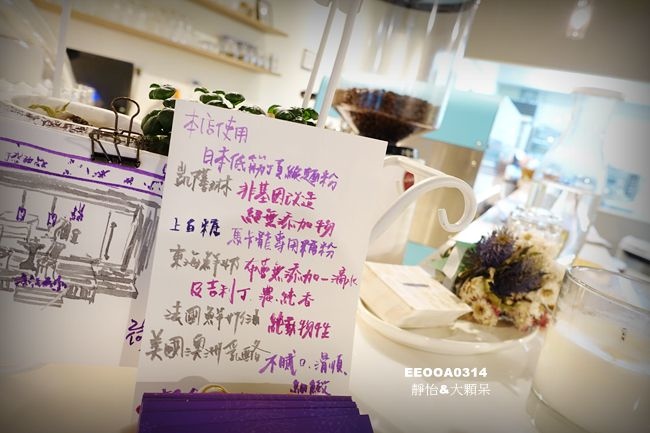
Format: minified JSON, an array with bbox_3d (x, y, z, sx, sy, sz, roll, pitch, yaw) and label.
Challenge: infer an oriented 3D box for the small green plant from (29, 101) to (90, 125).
[{"bbox_3d":[-0.214,-0.082,0.350,0.041,0.018,0.030,12,12,0],"label":"small green plant"}]

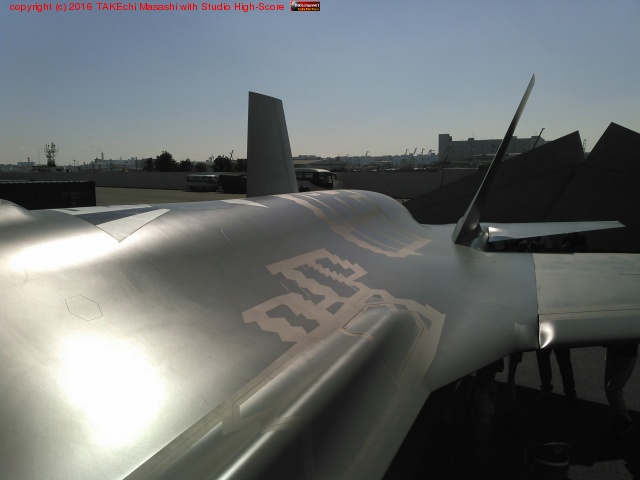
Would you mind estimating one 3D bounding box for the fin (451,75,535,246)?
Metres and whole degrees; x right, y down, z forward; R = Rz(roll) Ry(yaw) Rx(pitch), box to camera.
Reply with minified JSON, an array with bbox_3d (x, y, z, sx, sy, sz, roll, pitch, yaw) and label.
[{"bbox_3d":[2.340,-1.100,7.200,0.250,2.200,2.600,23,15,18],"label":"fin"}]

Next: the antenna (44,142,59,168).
[{"bbox_3d":[-91.969,-28.944,190.000,4.600,8.800,4.400,0,7,0],"label":"antenna"}]

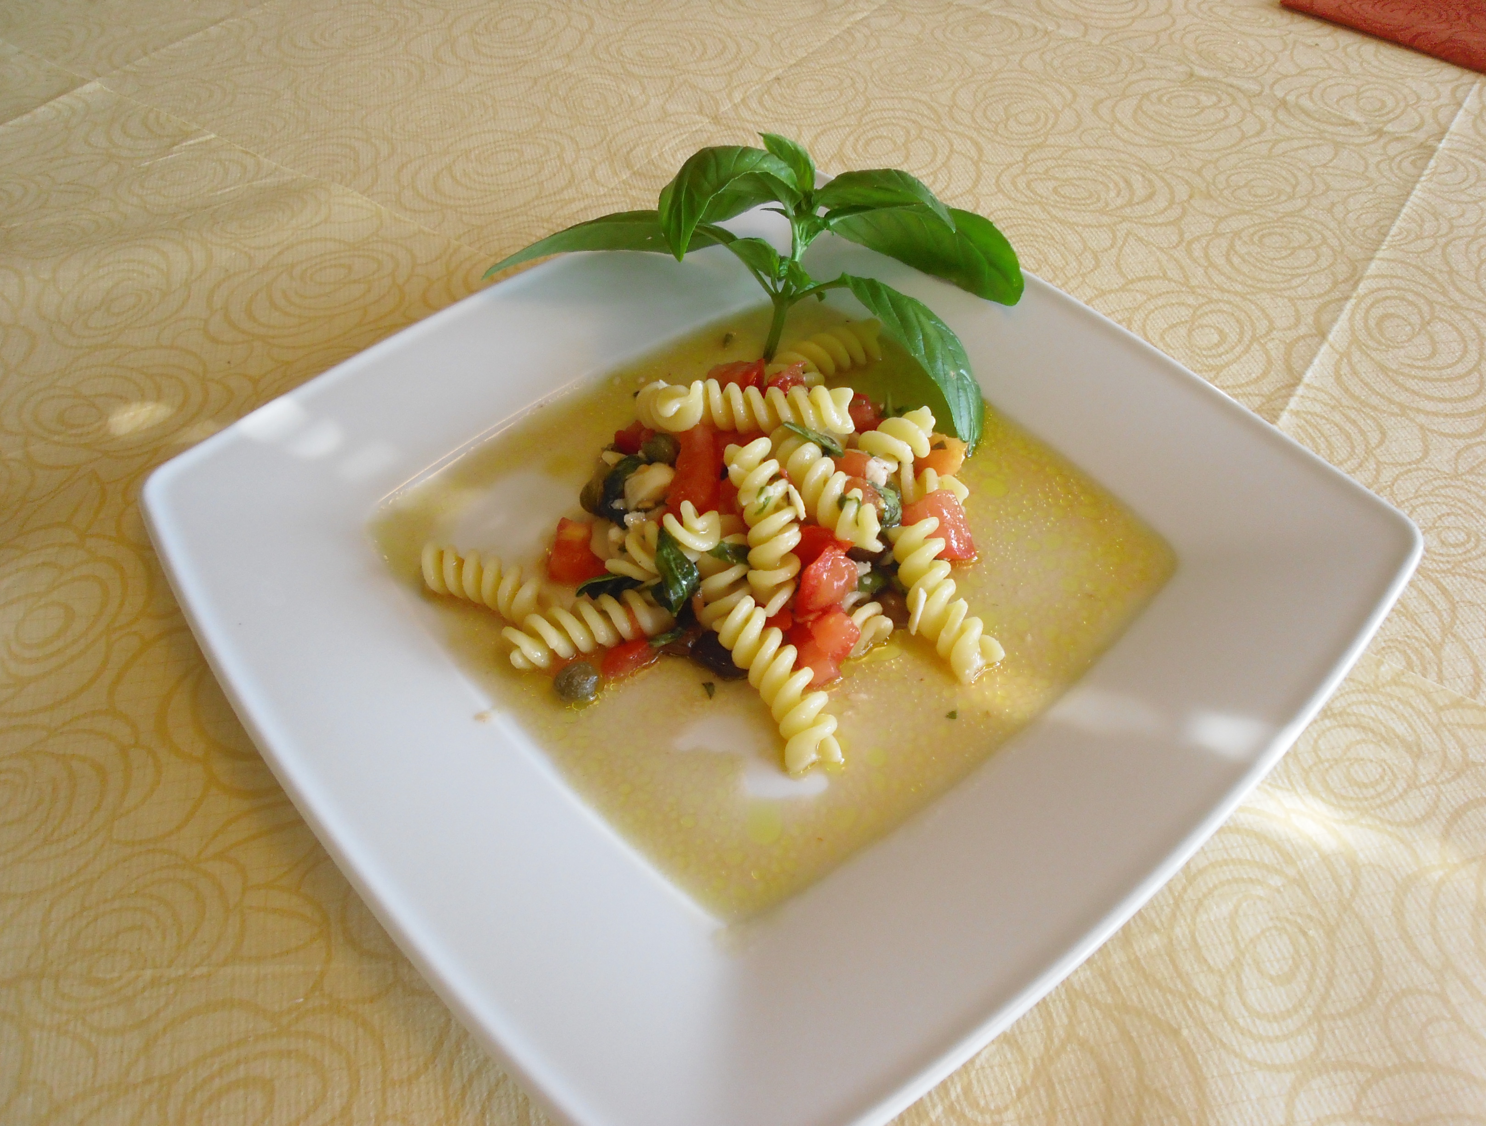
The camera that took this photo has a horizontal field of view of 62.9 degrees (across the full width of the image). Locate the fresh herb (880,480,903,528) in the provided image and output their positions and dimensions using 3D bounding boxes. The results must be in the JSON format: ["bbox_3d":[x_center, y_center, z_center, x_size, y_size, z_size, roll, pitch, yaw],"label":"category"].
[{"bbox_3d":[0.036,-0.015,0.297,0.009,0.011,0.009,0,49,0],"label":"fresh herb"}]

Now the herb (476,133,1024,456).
[{"bbox_3d":[0.003,-0.077,0.332,0.150,0.062,0.085,0,49,0],"label":"herb"}]

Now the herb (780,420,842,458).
[{"bbox_3d":[0.017,-0.030,0.296,0.017,0.005,0.006,28,54,22],"label":"herb"}]

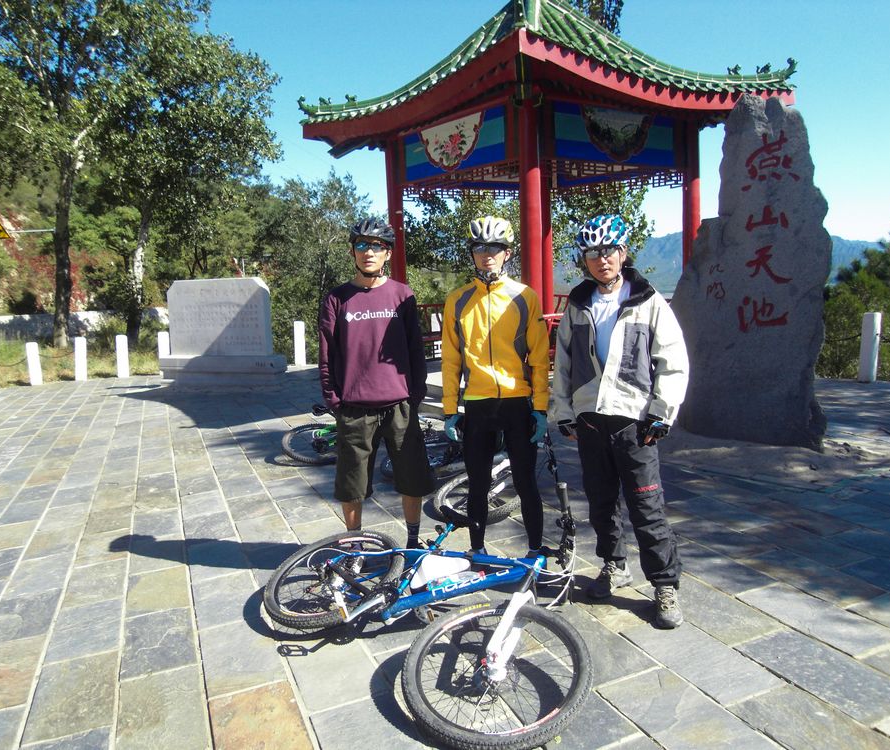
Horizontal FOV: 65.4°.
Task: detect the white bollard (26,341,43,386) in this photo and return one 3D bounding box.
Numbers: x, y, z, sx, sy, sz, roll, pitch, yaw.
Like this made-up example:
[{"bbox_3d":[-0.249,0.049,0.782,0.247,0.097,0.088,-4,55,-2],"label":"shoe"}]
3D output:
[{"bbox_3d":[-7.414,-0.190,12.537,0.210,0.780,0.210,-1,6,0],"label":"white bollard"}]

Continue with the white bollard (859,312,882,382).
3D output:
[{"bbox_3d":[5.550,-0.359,9.050,0.200,0.890,0.200,1,8,30],"label":"white bollard"}]

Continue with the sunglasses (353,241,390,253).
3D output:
[{"bbox_3d":[-0.361,-0.639,3.449,0.145,0.050,0.150,0,7,12],"label":"sunglasses"}]

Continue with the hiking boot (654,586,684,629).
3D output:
[{"bbox_3d":[0.972,0.987,3.056,0.110,0.125,0.290,0,7,11],"label":"hiking boot"}]

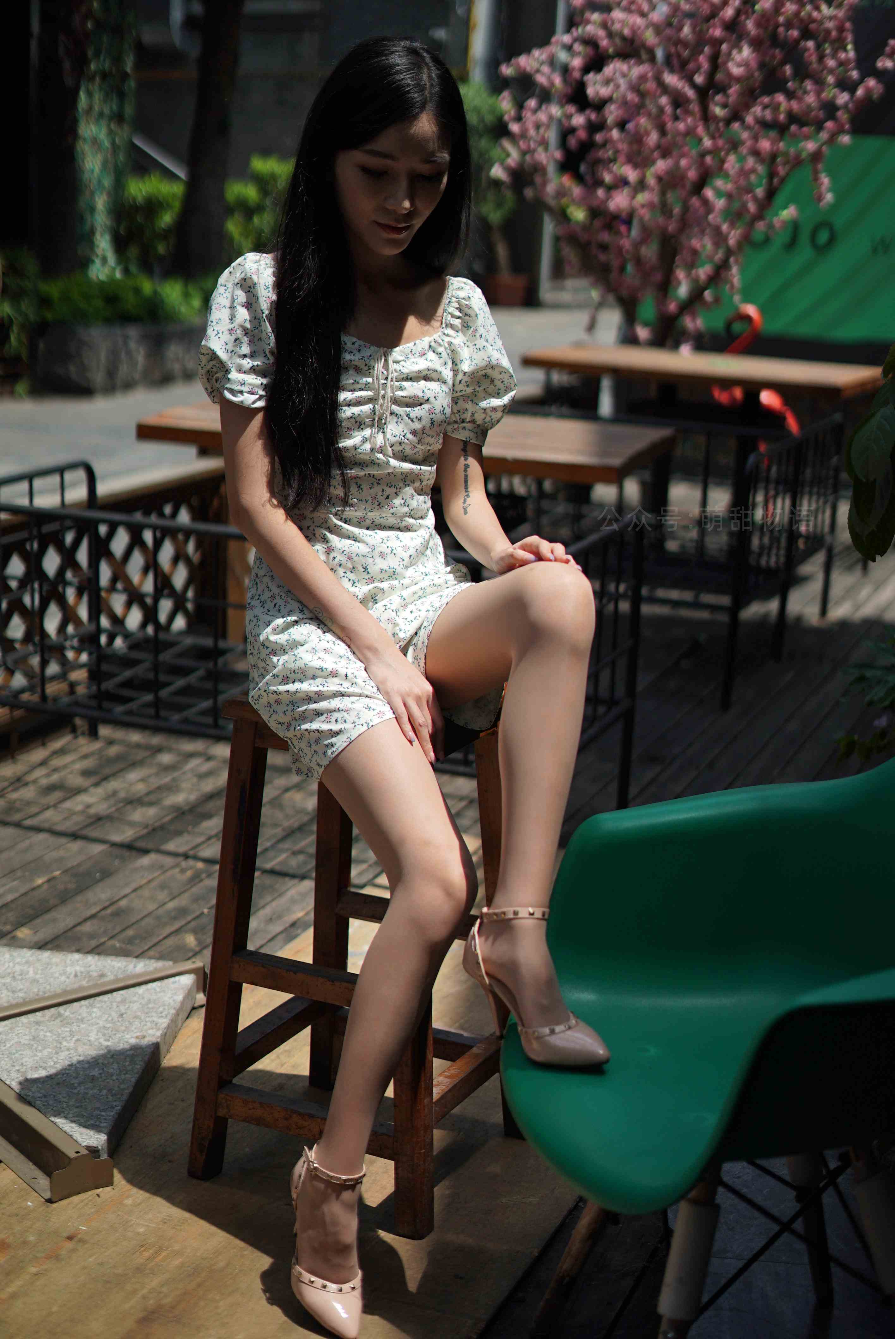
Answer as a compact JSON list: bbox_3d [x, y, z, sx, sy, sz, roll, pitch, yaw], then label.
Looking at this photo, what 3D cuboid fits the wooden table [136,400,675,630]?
[{"bbox_3d":[-0.093,-0.231,4.673,1.176,0.757,0.657,7,16,17],"label":"wooden table"}]

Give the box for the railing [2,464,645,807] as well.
[{"bbox_3d":[-0.341,-0.014,3.953,1.367,0.697,0.640,8,16,20],"label":"railing"}]

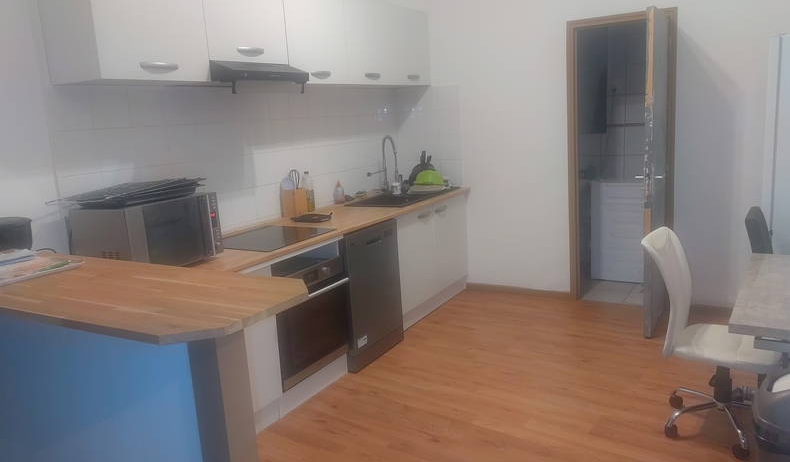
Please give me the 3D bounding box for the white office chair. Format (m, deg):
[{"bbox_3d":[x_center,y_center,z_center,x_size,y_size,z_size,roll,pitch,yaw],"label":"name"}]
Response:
[{"bbox_3d":[1.406,0.440,2.689,0.570,0.925,0.510,3,12,31],"label":"white office chair"}]

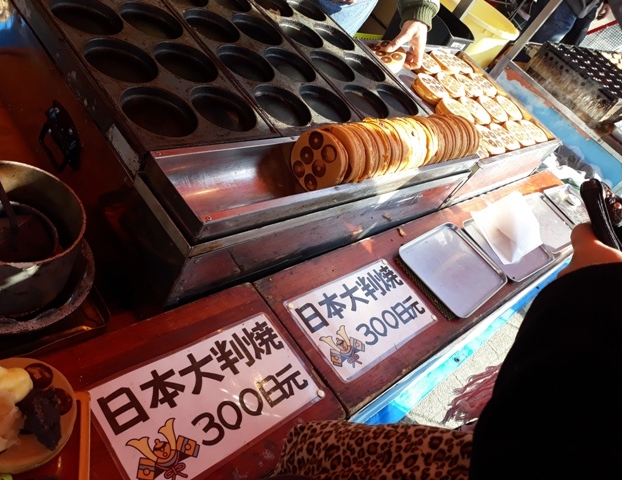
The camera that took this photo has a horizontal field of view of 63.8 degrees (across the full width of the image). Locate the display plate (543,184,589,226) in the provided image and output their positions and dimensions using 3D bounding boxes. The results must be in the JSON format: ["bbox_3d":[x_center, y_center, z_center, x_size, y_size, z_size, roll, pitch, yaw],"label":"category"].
[{"bbox_3d":[0.886,-0.104,1.664,0.257,0.019,0.193,-13,59,-42],"label":"display plate"}]

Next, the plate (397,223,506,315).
[{"bbox_3d":[0.310,0.060,1.087,0.257,0.019,0.193,-22,64,-45],"label":"plate"}]

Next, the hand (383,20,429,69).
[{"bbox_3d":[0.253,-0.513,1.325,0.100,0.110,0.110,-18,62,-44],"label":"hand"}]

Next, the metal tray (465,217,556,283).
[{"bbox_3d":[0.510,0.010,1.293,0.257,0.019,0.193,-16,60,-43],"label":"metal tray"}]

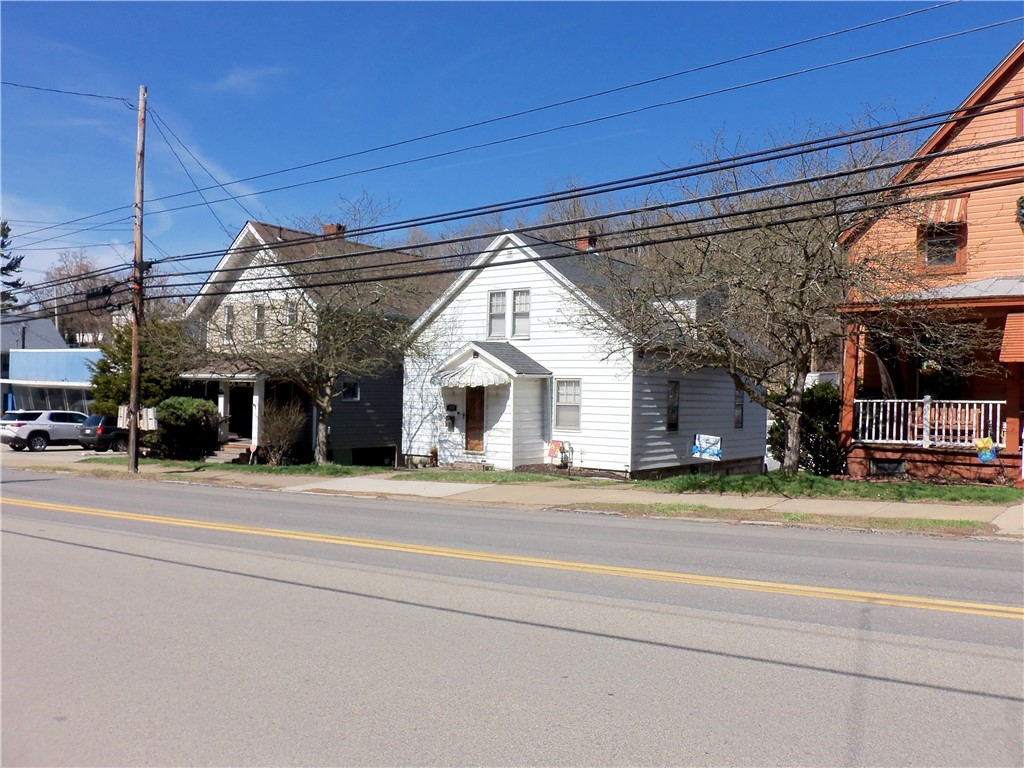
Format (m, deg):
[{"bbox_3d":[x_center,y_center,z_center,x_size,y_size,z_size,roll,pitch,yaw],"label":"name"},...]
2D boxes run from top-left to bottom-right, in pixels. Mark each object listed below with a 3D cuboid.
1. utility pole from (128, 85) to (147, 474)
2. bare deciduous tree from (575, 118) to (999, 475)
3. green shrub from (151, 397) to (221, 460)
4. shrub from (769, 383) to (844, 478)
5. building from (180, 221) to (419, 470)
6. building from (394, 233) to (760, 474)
[{"bbox_3d":[-10.295,-2.876,22.800,0.290,10.700,0.290,1,-1,37],"label":"utility pole"},{"bbox_3d":[5.501,-1.754,16.600,8.200,7.100,7.500,1,-1,0],"label":"bare deciduous tree"},{"bbox_3d":[-11.229,1.526,28.400,2.300,2.170,2.000,1,-1,37],"label":"green shrub"},{"bbox_3d":[6.609,1.011,18.400,1.650,2.030,1.500,1,-1,37],"label":"shrub"},{"bbox_3d":[-7.568,-1.530,33.961,8.127,9.354,11.383,1,-1,37],"label":"building"},{"bbox_3d":[2.231,-1.040,27.588,8.909,7.571,12.206,1,-1,37],"label":"building"}]

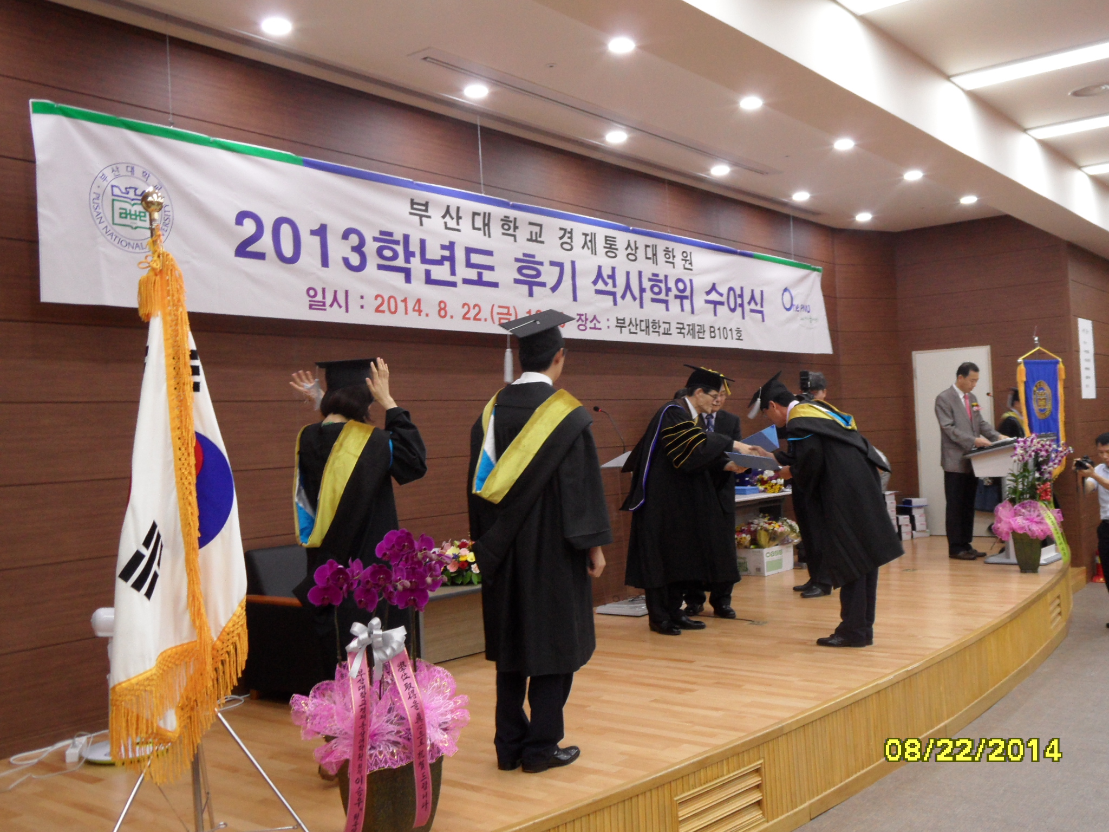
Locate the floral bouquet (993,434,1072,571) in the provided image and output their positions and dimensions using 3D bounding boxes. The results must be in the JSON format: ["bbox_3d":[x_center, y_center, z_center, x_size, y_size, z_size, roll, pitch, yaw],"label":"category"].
[{"bbox_3d":[3.968,0.724,8.530,0.520,1.110,0.580,-4,-1,37],"label":"floral bouquet"}]

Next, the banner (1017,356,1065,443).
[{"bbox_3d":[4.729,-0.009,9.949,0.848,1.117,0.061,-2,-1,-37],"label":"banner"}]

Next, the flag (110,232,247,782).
[{"bbox_3d":[-1.248,0.300,3.400,0.440,1.790,0.360,-2,-1,-20],"label":"flag"}]

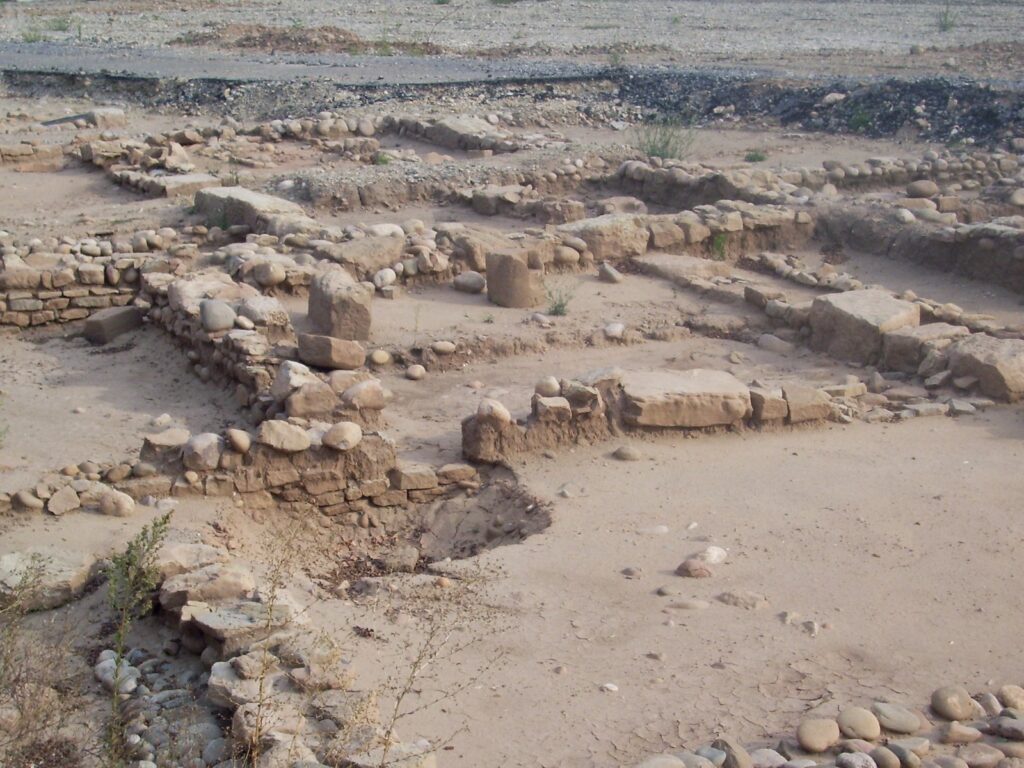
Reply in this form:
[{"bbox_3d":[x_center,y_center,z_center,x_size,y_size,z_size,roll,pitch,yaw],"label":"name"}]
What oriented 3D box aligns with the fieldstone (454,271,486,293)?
[{"bbox_3d":[-0.343,-0.861,15.111,0.265,0.170,0.210,0,15,0],"label":"fieldstone"}]

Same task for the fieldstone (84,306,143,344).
[{"bbox_3d":[-3.209,-0.470,14.750,0.190,0.180,0.570,6,18,18],"label":"fieldstone"}]

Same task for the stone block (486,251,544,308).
[{"bbox_3d":[0.029,-0.886,15.400,0.480,0.420,0.480,0,17,0],"label":"stone block"}]

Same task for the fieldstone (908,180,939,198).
[{"bbox_3d":[4.303,-2.036,19.200,0.330,0.170,0.260,0,17,0],"label":"fieldstone"}]

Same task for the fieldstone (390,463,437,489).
[{"bbox_3d":[-0.640,0.599,11.900,0.300,0.130,0.190,-3,17,-10],"label":"fieldstone"}]

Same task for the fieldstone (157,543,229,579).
[{"bbox_3d":[-1.745,0.978,10.050,0.350,0.140,0.270,-4,17,-11],"label":"fieldstone"}]

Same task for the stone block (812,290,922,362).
[{"bbox_3d":[2.786,-0.454,14.500,0.570,0.360,0.740,-6,17,-19],"label":"stone block"}]

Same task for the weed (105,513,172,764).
[{"bbox_3d":[-1.463,0.997,7.183,0.270,1.050,0.270,0,17,0],"label":"weed"}]

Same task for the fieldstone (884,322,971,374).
[{"bbox_3d":[2.949,-0.260,13.050,0.500,0.250,0.290,-11,20,-31],"label":"fieldstone"}]

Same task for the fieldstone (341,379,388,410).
[{"bbox_3d":[-1.014,0.071,12.600,0.310,0.170,0.240,-3,17,-10],"label":"fieldstone"}]

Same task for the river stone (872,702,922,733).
[{"bbox_3d":[1.660,1.436,7.898,0.215,0.110,0.160,8,19,24],"label":"river stone"}]

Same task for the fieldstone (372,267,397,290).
[{"bbox_3d":[-1.098,-0.909,15.800,0.190,0.170,0.175,0,17,0],"label":"fieldstone"}]

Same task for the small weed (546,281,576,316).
[{"bbox_3d":[0.375,-0.648,13.901,0.225,0.270,0.220,0,17,0],"label":"small weed"}]

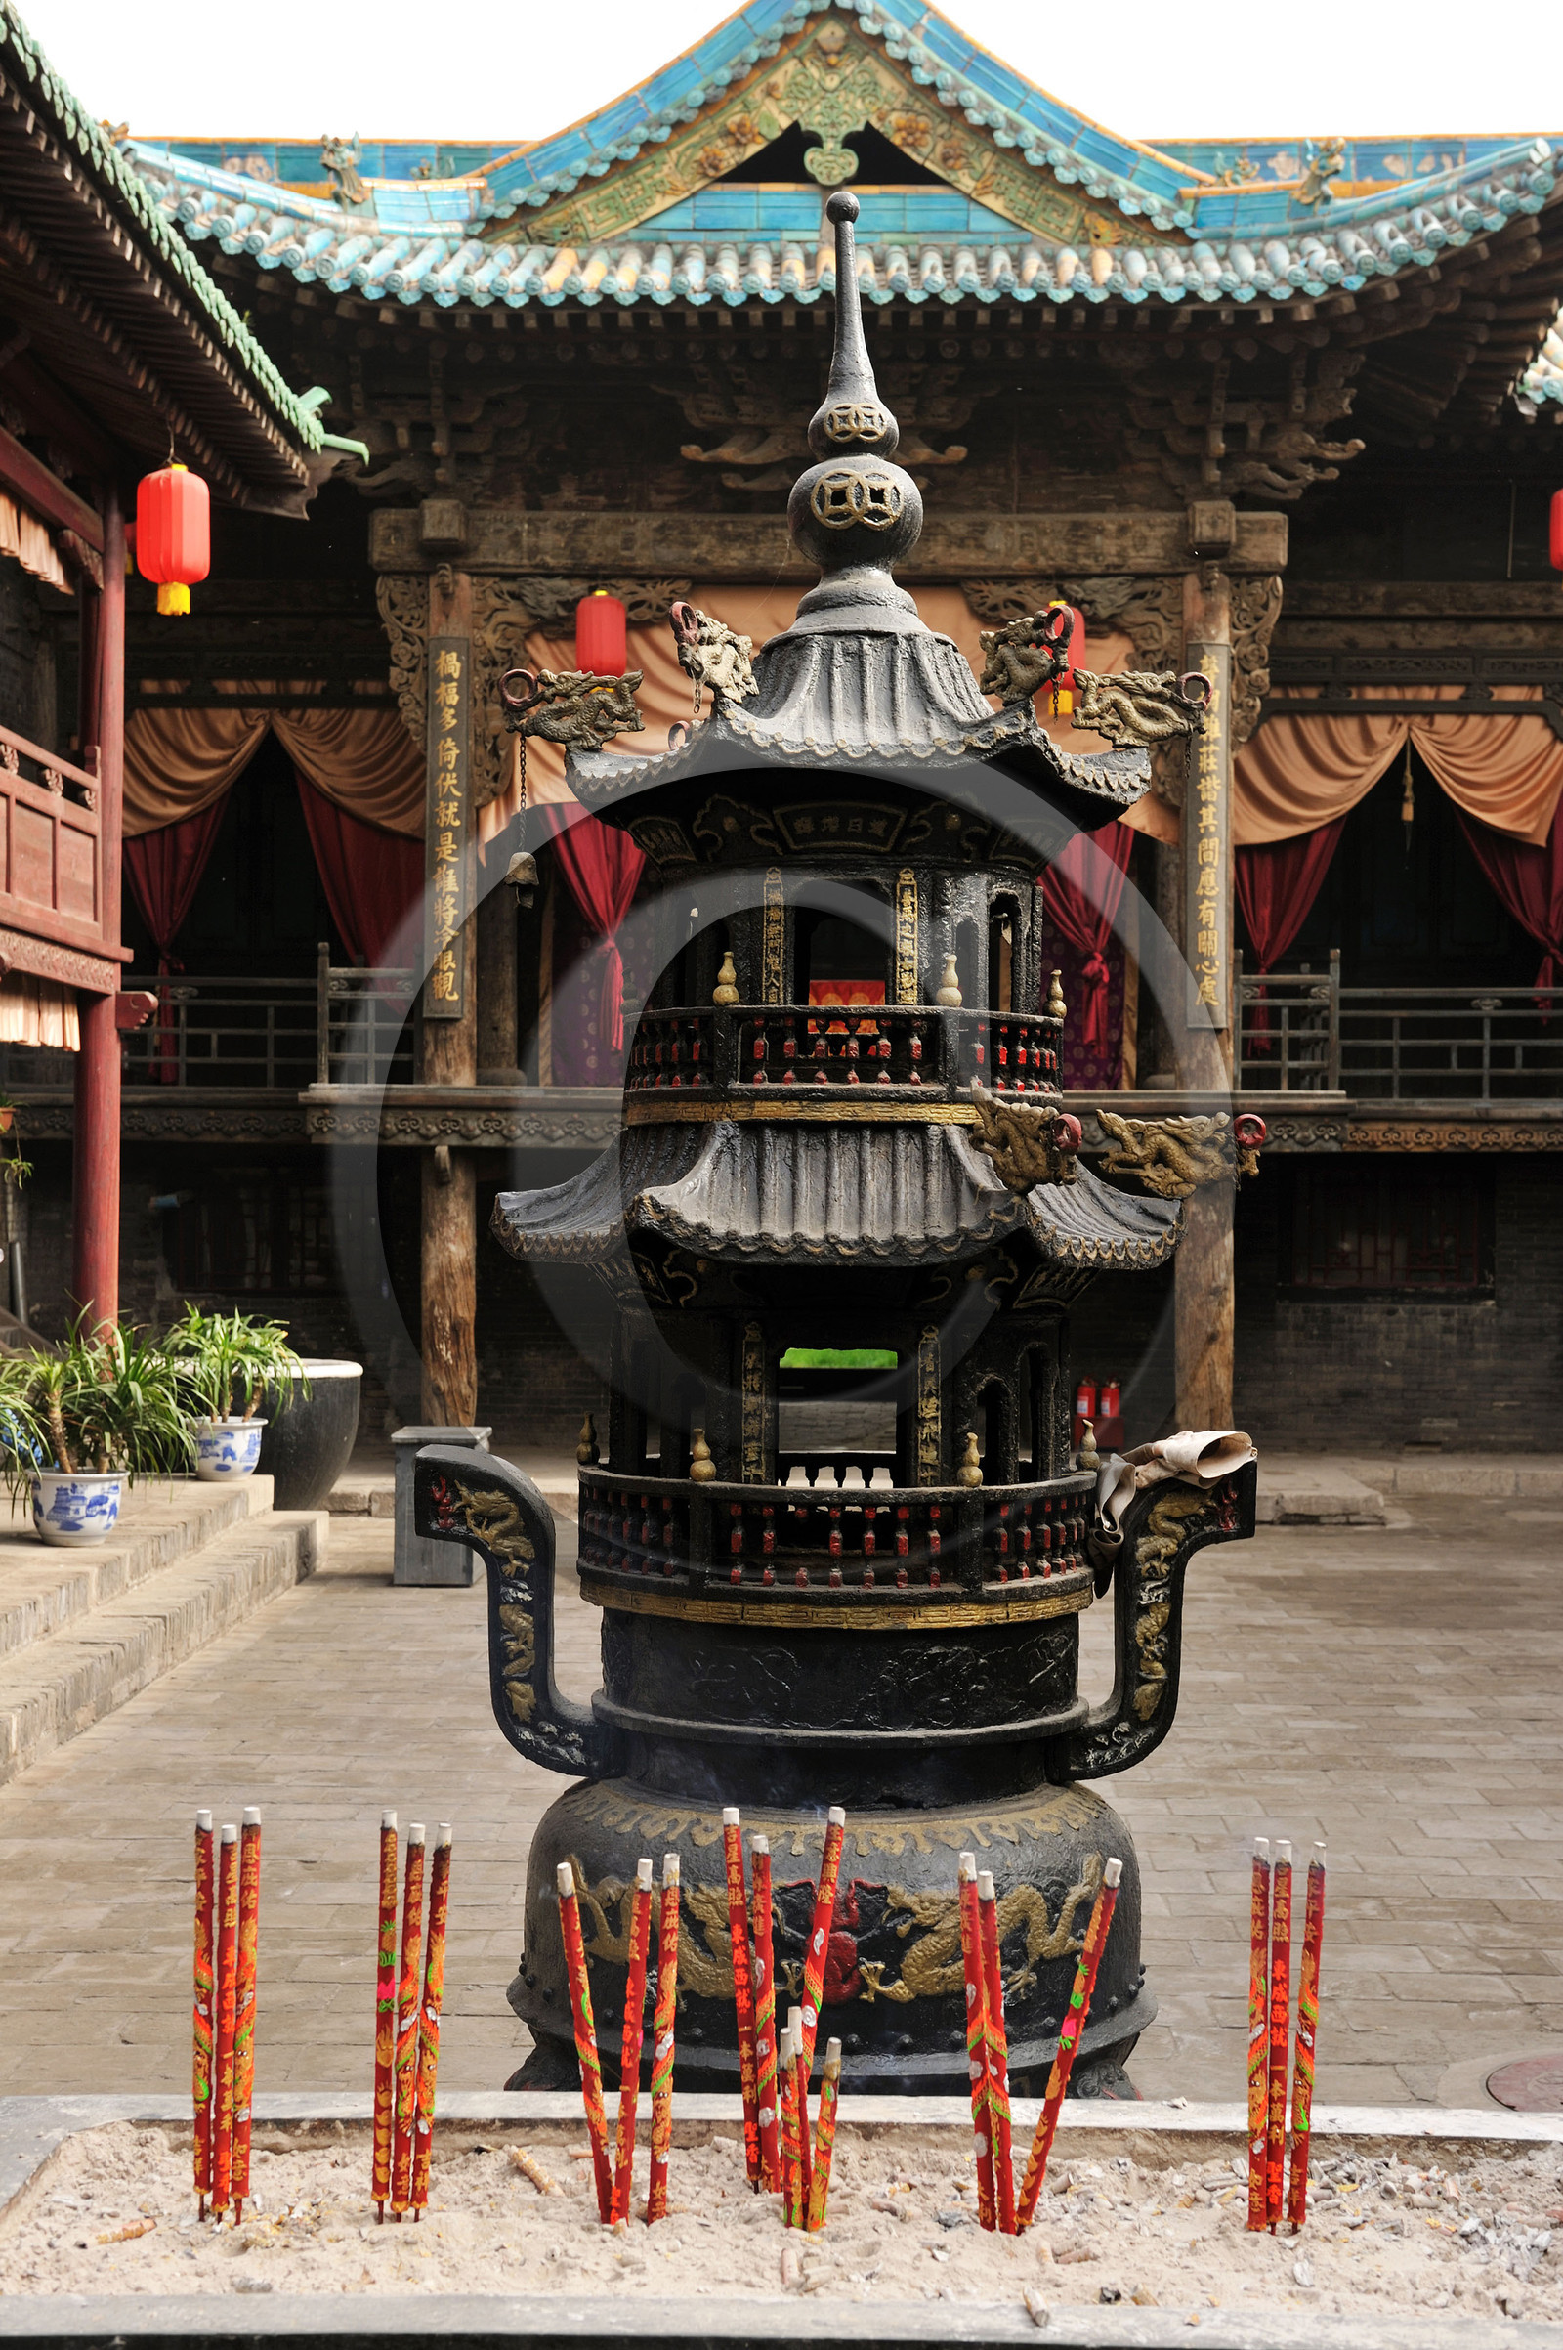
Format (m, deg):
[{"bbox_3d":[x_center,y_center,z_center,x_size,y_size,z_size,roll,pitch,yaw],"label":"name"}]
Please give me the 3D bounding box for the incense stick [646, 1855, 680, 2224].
[{"bbox_3d":[-0.107,0.791,2.979,0.015,0.339,0.015,3,0,1],"label":"incense stick"}]

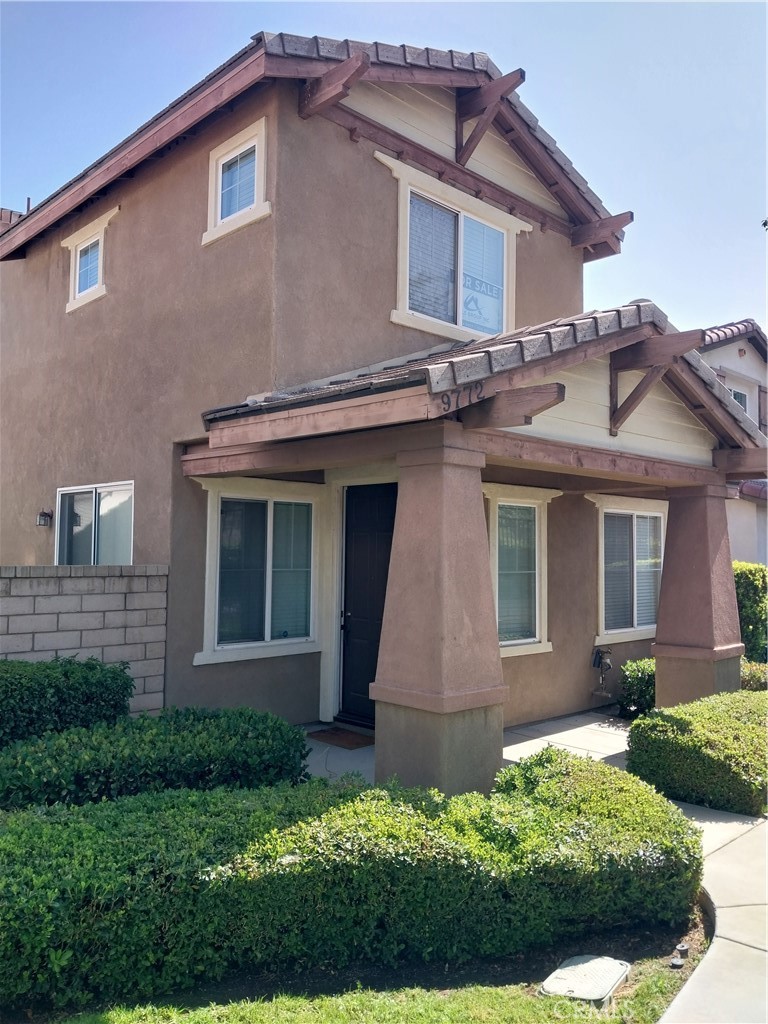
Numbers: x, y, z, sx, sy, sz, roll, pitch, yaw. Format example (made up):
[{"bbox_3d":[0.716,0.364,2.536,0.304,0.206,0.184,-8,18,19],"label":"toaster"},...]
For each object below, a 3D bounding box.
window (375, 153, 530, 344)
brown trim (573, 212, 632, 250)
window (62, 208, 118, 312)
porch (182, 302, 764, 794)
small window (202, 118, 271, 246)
[{"bbox_3d":[0.766,-2.466,7.802,2.410,1.530,0.140,3,-3,-45],"label":"window"},{"bbox_3d":[2.616,-3.337,9.184,0.110,0.260,0.780,3,-3,-45],"label":"brown trim"},{"bbox_3d":[-3.314,-2.788,8.642,0.130,0.890,1.400,3,-3,-45],"label":"window"},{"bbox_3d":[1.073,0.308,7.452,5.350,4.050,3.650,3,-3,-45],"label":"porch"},{"bbox_3d":[-1.299,-2.838,6.635,0.110,0.850,0.970,3,-3,-45],"label":"small window"}]

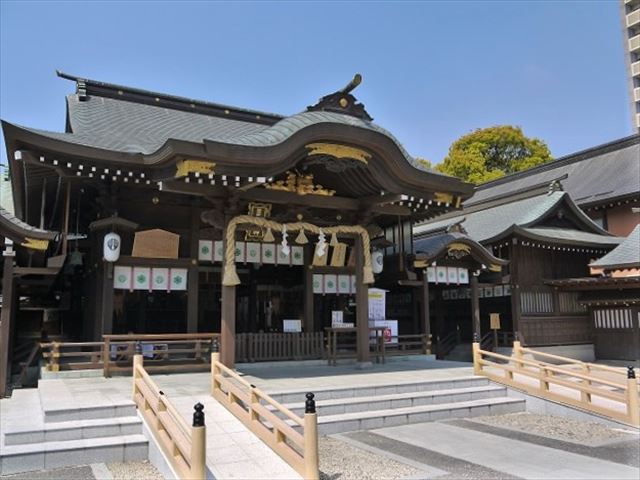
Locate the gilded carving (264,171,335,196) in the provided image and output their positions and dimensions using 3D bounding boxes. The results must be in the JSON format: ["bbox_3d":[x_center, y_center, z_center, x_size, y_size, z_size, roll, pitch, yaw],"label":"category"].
[{"bbox_3d":[-0.495,-1.456,13.417,2.020,0.592,0.204,4,-11,-26],"label":"gilded carving"}]

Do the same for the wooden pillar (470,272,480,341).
[{"bbox_3d":[4.916,2.445,16.296,0.186,2.850,0.186,3,-9,-25],"label":"wooden pillar"}]

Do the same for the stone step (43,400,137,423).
[{"bbox_3d":[-3.368,2.523,7.616,1.193,0.158,0.541,4,-11,-26],"label":"stone step"}]

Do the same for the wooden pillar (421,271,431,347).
[{"bbox_3d":[3.669,2.415,17.951,0.163,2.754,0.163,4,-11,-26],"label":"wooden pillar"}]

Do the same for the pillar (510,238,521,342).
[{"bbox_3d":[6.198,1.647,16.373,0.195,3.370,0.195,3,-9,-25],"label":"pillar"}]

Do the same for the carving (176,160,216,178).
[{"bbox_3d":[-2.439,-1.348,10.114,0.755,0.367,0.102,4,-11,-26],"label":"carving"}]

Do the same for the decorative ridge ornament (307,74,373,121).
[{"bbox_3d":[0.599,-3.133,11.351,1.683,0.704,0.949,4,-11,-26],"label":"decorative ridge ornament"}]

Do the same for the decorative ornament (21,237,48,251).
[{"bbox_3d":[-5.900,0.093,10.717,0.528,0.234,0.078,3,-9,-25],"label":"decorative ornament"}]

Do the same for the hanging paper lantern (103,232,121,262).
[{"bbox_3d":[-4.715,0.175,11.763,0.391,0.664,0.391,3,-9,-25],"label":"hanging paper lantern"}]

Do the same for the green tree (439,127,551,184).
[{"bbox_3d":[13.080,-0.824,38.212,9.379,15.564,9.379,3,-9,-25],"label":"green tree"}]

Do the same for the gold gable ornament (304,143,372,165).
[{"bbox_3d":[0.343,-1.602,9.585,1.387,0.313,0.098,3,-9,-25],"label":"gold gable ornament"}]

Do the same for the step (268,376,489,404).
[{"bbox_3d":[0.977,2.828,9.806,5.253,0.158,0.541,4,-11,-26],"label":"step"}]

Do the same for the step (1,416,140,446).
[{"bbox_3d":[-2.881,2.262,6.126,1.439,0.147,0.376,3,-9,-25],"label":"step"}]

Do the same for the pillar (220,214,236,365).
[{"bbox_3d":[-2.128,1.174,12.182,0.245,3.611,0.245,4,-11,-26],"label":"pillar"}]

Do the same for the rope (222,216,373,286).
[{"bbox_3d":[-0.416,0.343,12.891,4.080,1.683,0.306,4,-11,-26],"label":"rope"}]

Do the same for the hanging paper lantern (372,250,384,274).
[{"bbox_3d":[1.660,0.654,14.847,0.361,0.664,0.361,-1,-8,0],"label":"hanging paper lantern"}]

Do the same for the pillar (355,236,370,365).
[{"bbox_3d":[0.958,1.289,11.628,0.215,2.867,0.215,3,-9,-25],"label":"pillar"}]

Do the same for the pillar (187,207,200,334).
[{"bbox_3d":[-3.662,1.215,14.953,0.230,4.335,0.229,4,-11,-26],"label":"pillar"}]

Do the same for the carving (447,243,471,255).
[{"bbox_3d":[4.228,0.274,15.748,0.899,0.352,0.098,3,-9,-25],"label":"carving"}]

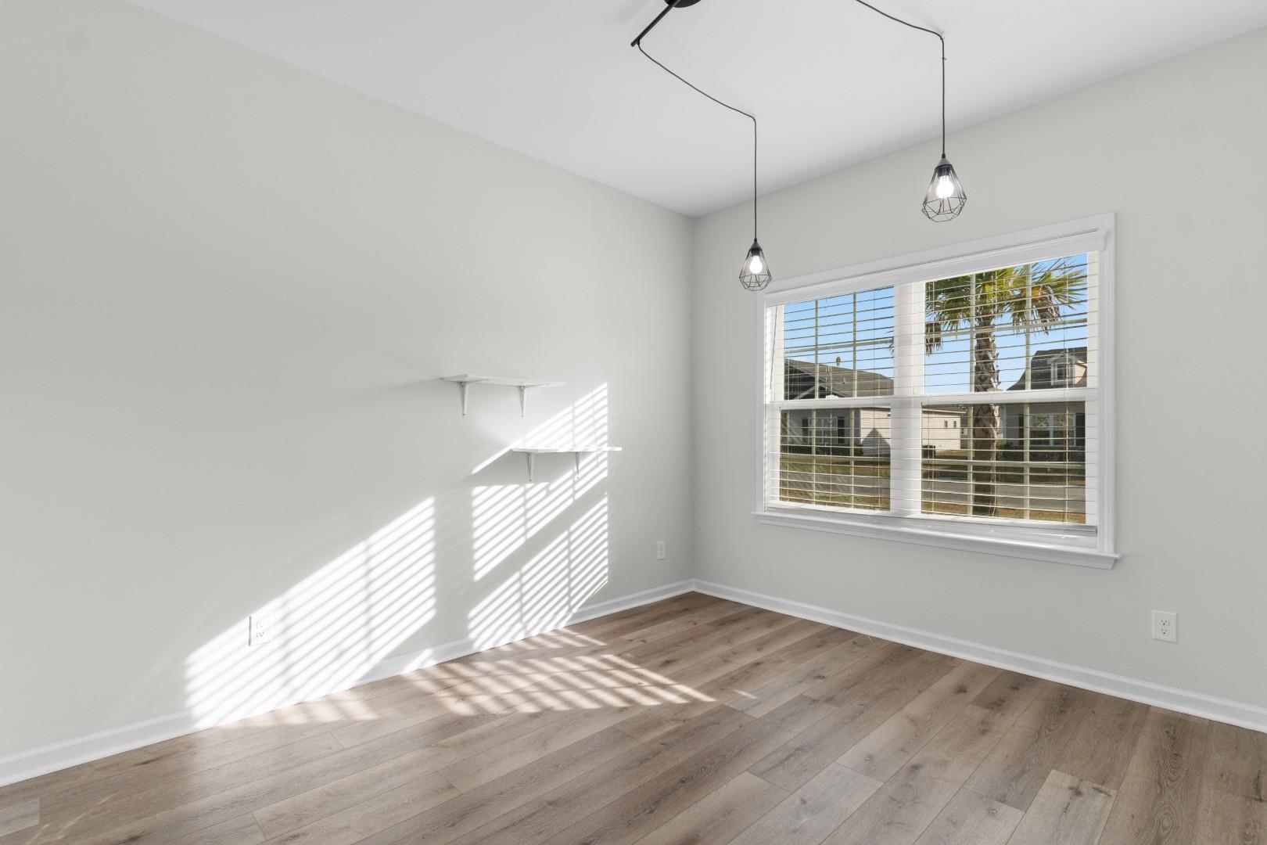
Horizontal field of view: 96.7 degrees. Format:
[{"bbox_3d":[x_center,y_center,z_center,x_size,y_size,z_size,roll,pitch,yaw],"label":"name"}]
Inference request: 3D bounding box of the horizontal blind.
[{"bbox_3d":[1.494,-0.146,3.147,1.710,1.284,0.065,0,-1,44],"label":"horizontal blind"}]

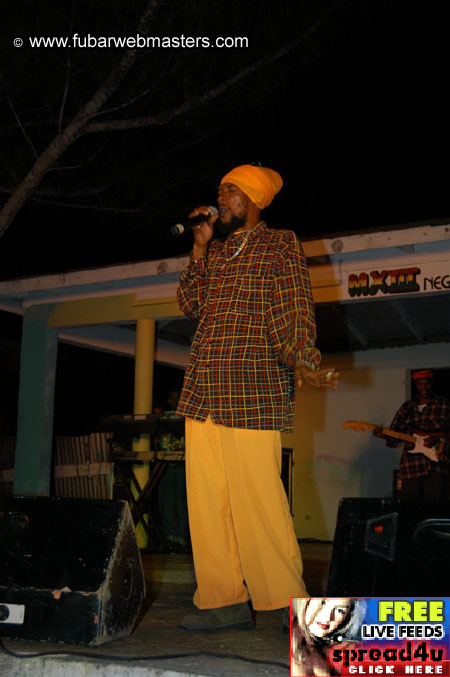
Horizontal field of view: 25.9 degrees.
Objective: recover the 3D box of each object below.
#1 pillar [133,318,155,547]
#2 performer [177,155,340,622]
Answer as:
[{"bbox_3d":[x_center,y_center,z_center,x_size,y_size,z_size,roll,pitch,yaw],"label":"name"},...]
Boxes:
[{"bbox_3d":[-0.747,0.861,8.896,0.157,2.090,0.157,1,-9,0],"label":"pillar"},{"bbox_3d":[0.131,0.217,4.032,0.640,1.910,0.520,-7,-12,42],"label":"performer"}]

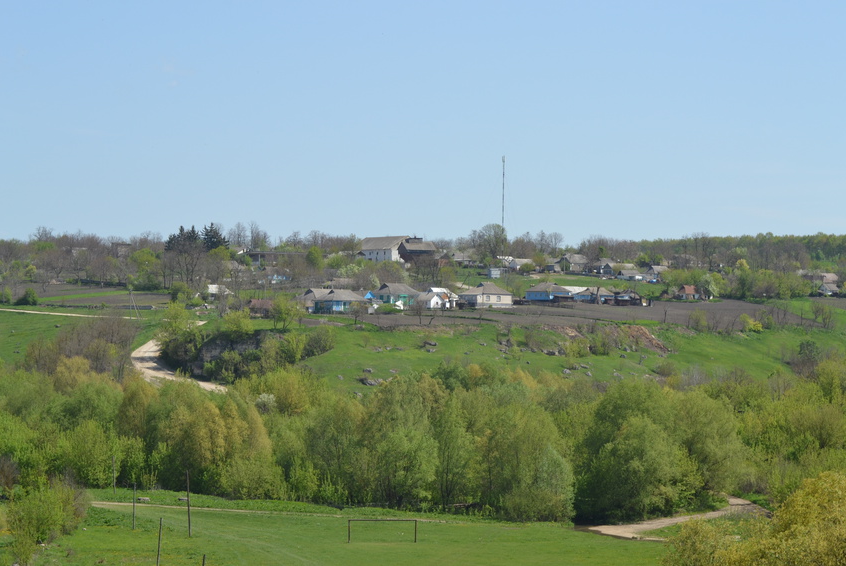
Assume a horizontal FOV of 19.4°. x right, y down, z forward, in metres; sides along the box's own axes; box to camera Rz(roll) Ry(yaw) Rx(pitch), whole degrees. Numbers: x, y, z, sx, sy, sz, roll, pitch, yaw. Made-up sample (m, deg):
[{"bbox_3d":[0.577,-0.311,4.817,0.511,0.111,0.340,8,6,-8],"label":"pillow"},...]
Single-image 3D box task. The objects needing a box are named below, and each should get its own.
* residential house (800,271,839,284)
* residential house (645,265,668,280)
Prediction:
[{"bbox_3d":[120.801,-1.371,755.000,9.000,4.800,8.500,0,0,-30],"label":"residential house"},{"bbox_3d":[75.480,-3.290,800.000,6.800,5.000,6.200,0,0,-32],"label":"residential house"}]

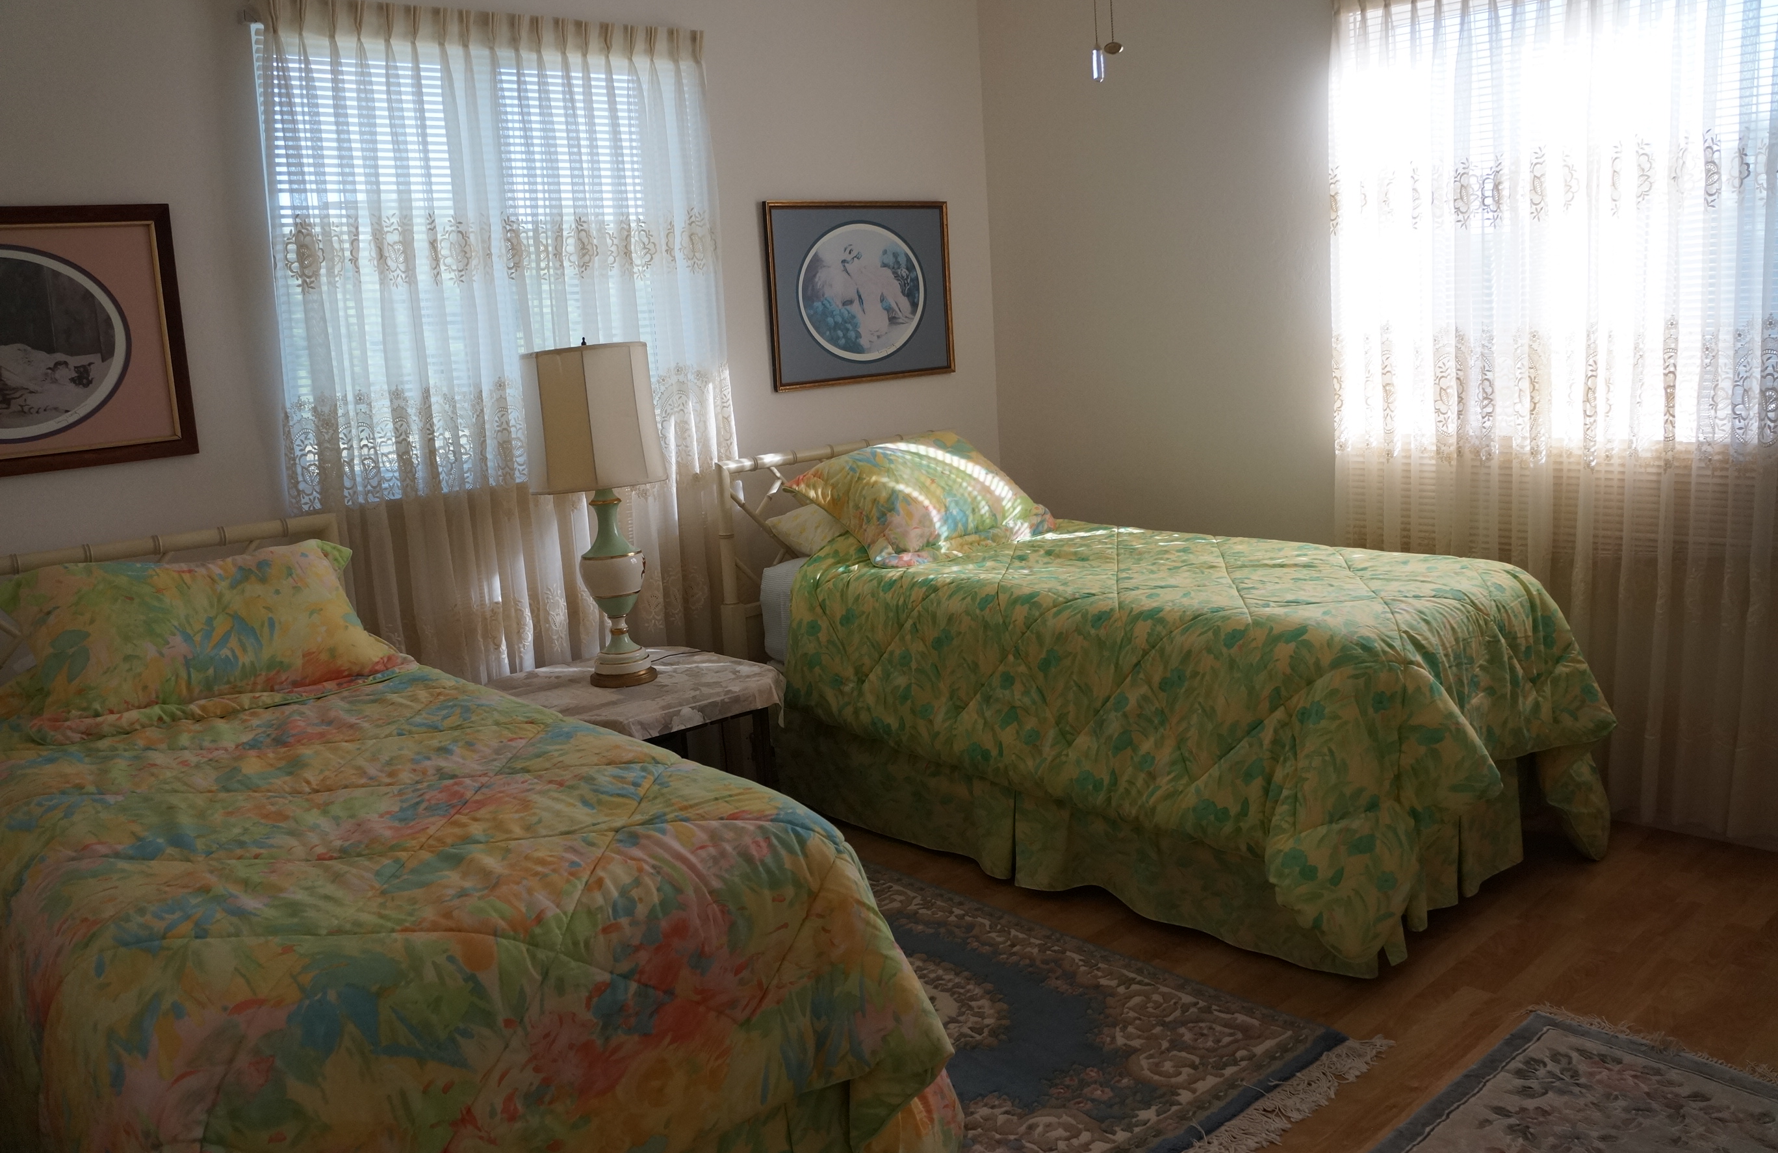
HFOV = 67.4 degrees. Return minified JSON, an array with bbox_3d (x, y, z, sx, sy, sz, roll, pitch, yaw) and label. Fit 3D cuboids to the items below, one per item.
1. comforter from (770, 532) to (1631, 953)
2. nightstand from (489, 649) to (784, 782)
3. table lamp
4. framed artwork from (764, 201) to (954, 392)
[{"bbox_3d":[0.699,0.271,3.541,1.060,0.630,1.980,-14,15,-41],"label":"comforter"},{"bbox_3d":[-0.593,0.518,3.266,0.580,0.530,0.480,-13,14,-38],"label":"nightstand"},{"bbox_3d":[-0.676,-0.152,3.208,0.340,0.820,0.340,-13,14,-38],"label":"table lamp"},{"bbox_3d":[-0.065,-0.911,4.311,0.745,0.565,0.030,-13,14,-38],"label":"framed artwork"}]

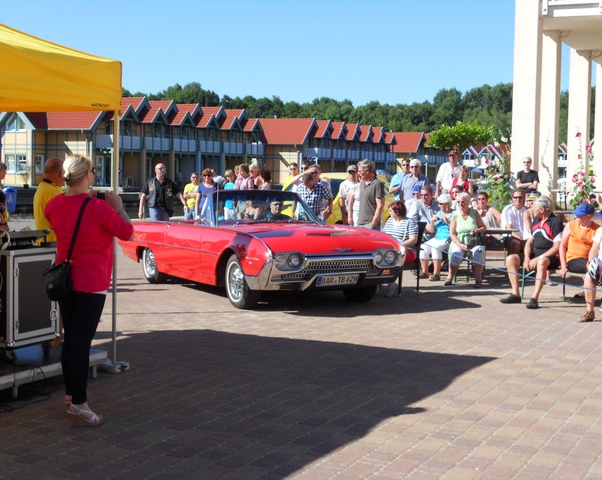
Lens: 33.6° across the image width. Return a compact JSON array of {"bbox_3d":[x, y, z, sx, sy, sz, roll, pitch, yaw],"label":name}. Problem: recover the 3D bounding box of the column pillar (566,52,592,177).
[{"bbox_3d":[7.382,-2.762,26.656,0.500,4.600,0.500,3,4,26],"label":"column pillar"}]

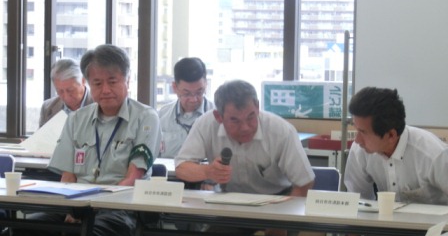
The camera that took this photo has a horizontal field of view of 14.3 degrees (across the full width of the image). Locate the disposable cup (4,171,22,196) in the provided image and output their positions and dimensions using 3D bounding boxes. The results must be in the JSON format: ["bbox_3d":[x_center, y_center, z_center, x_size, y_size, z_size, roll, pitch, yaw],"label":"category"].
[{"bbox_3d":[-0.874,0.265,7.397,0.074,0.084,0.074,1,3,0],"label":"disposable cup"}]

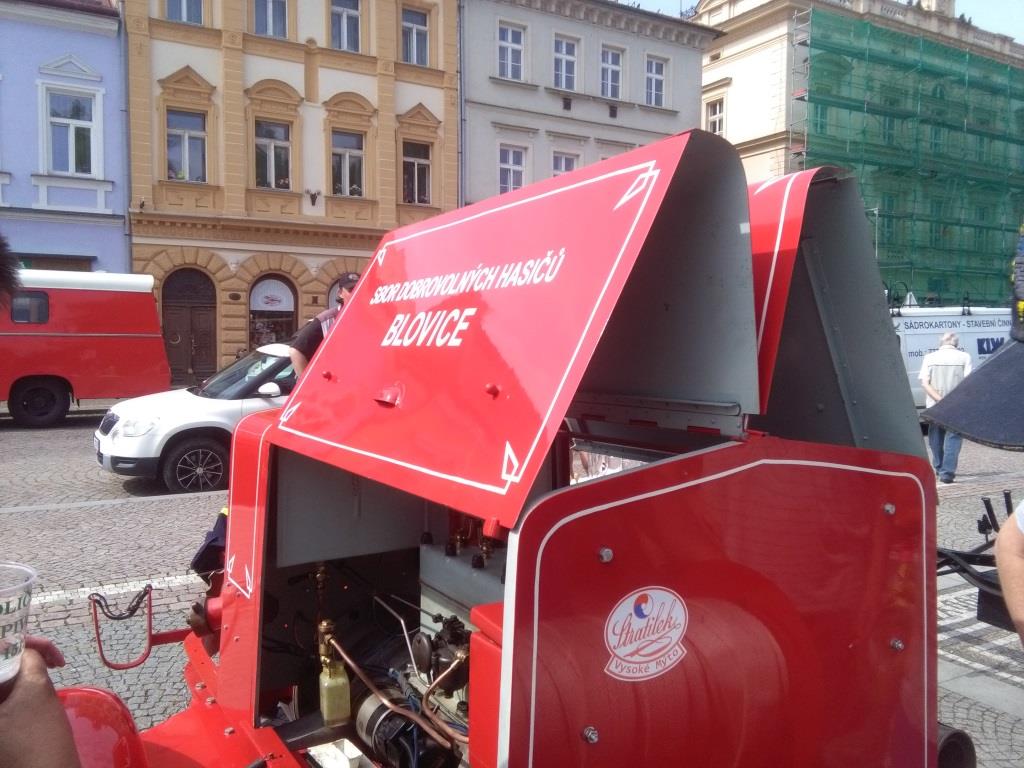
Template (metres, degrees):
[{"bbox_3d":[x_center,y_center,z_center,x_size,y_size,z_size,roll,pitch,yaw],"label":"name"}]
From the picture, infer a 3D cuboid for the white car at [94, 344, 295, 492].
[{"bbox_3d":[-2.712,0.340,10.113,4.220,1.690,1.840,-1,3,-32],"label":"white car"}]

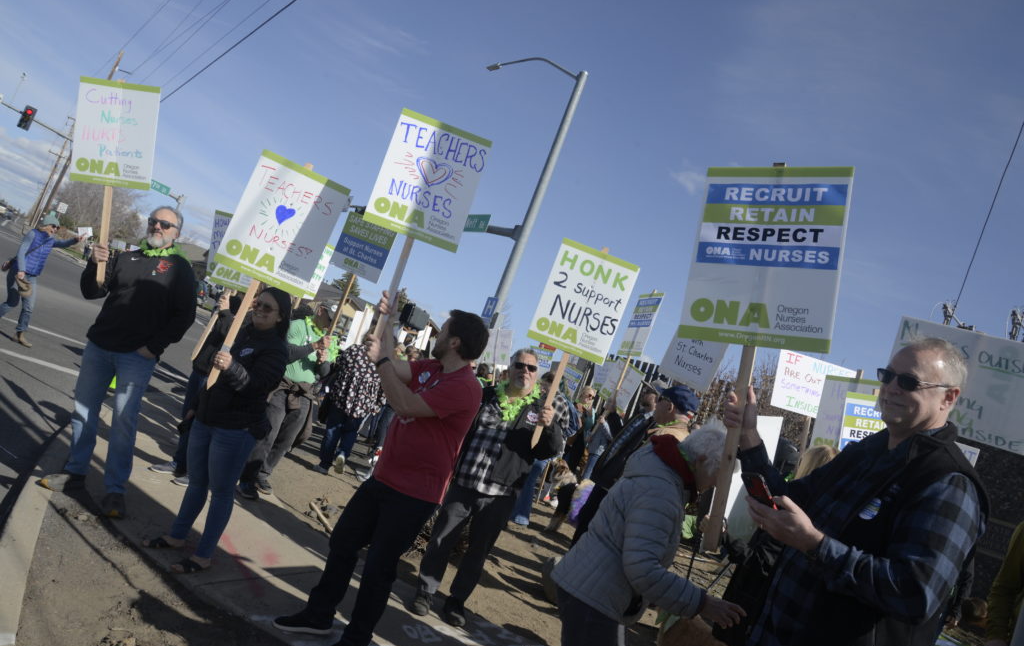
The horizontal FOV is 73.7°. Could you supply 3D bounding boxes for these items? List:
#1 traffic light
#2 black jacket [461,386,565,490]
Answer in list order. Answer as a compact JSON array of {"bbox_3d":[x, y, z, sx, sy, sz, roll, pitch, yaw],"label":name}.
[{"bbox_3d":[-25.876,-10.939,36.500,0.580,1.300,0.380,23,-6,-22],"label":"traffic light"},{"bbox_3d":[0.006,0.763,4.350,0.660,0.680,0.420,20,-6,0],"label":"black jacket"}]

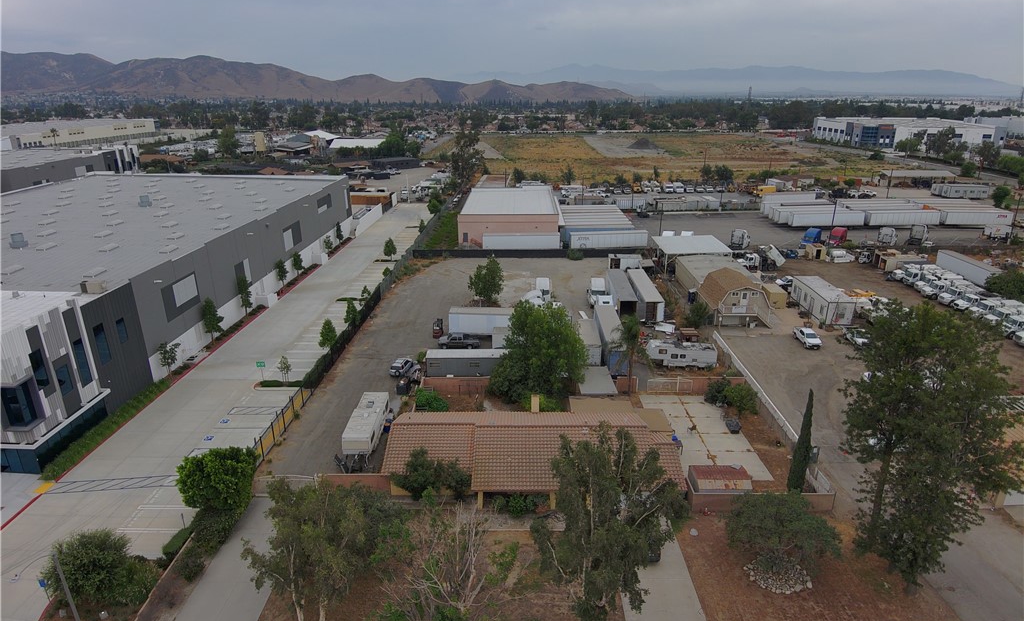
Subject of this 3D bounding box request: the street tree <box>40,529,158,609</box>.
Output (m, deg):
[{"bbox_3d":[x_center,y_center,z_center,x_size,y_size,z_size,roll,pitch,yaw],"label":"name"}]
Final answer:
[{"bbox_3d":[-26.100,16.460,39.564,6.900,4.000,5.400,0,19,0],"label":"street tree"}]

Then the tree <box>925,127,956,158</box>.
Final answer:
[{"bbox_3d":[195.781,-75.969,281.430,13.000,13.800,12.500,0,19,0],"label":"tree"}]

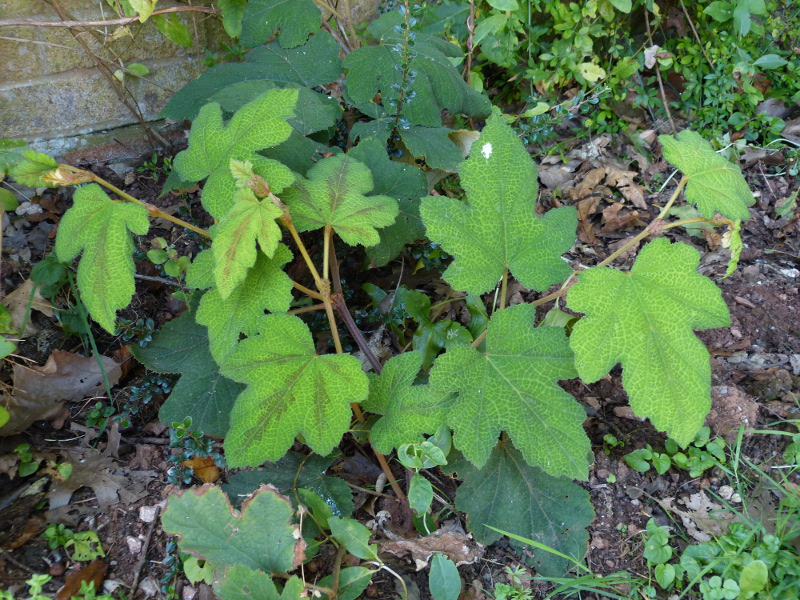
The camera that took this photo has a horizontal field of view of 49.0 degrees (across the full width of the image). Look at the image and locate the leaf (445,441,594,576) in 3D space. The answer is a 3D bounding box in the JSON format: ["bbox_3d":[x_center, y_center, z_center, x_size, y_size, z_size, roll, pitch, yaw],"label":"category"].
[{"bbox_3d":[0.100,0.155,0.703,0.107,0.025,0.132,-18,58,-7],"label":"leaf"}]

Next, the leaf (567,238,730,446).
[{"bbox_3d":[0.204,0.039,0.705,0.128,0.163,0.045,-17,-4,2],"label":"leaf"}]

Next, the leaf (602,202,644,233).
[{"bbox_3d":[0.276,-0.102,1.085,0.052,0.025,0.040,0,37,0],"label":"leaf"}]

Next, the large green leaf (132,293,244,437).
[{"bbox_3d":[-0.175,0.058,0.785,0.132,0.030,0.127,14,63,5],"label":"large green leaf"}]

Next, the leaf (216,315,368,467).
[{"bbox_3d":[-0.096,0.076,0.694,0.112,0.030,0.131,33,72,15],"label":"leaf"}]

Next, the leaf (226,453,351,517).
[{"bbox_3d":[-0.079,0.138,0.621,0.092,0.020,0.081,-4,39,-8],"label":"leaf"}]

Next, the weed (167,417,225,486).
[{"bbox_3d":[-0.169,0.127,0.727,0.047,0.036,0.043,0,38,0],"label":"weed"}]

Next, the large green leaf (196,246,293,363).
[{"bbox_3d":[-0.142,-0.003,0.752,0.090,0.030,0.116,18,72,6],"label":"large green leaf"}]

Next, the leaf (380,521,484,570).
[{"bbox_3d":[0.025,0.192,0.685,0.080,0.025,0.037,0,37,0],"label":"leaf"}]

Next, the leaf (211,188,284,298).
[{"bbox_3d":[-0.117,-0.041,0.655,0.051,0.085,0.030,19,0,0],"label":"leaf"}]

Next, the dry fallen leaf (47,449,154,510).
[{"bbox_3d":[-0.251,0.151,0.735,0.090,0.018,0.060,0,37,0],"label":"dry fallen leaf"}]

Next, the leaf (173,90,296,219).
[{"bbox_3d":[-0.138,-0.142,0.812,0.114,0.030,0.142,42,79,7],"label":"leaf"}]

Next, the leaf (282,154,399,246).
[{"bbox_3d":[-0.049,-0.086,0.739,0.101,0.026,0.102,7,53,3],"label":"leaf"}]

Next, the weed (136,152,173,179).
[{"bbox_3d":[-0.302,-0.163,1.082,0.042,0.024,0.034,0,38,0],"label":"weed"}]

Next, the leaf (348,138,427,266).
[{"bbox_3d":[-0.011,-0.098,0.870,0.087,0.040,0.135,0,76,0],"label":"leaf"}]

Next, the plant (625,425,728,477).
[{"bbox_3d":[0.238,0.131,0.755,0.088,0.028,0.048,0,37,0],"label":"plant"}]

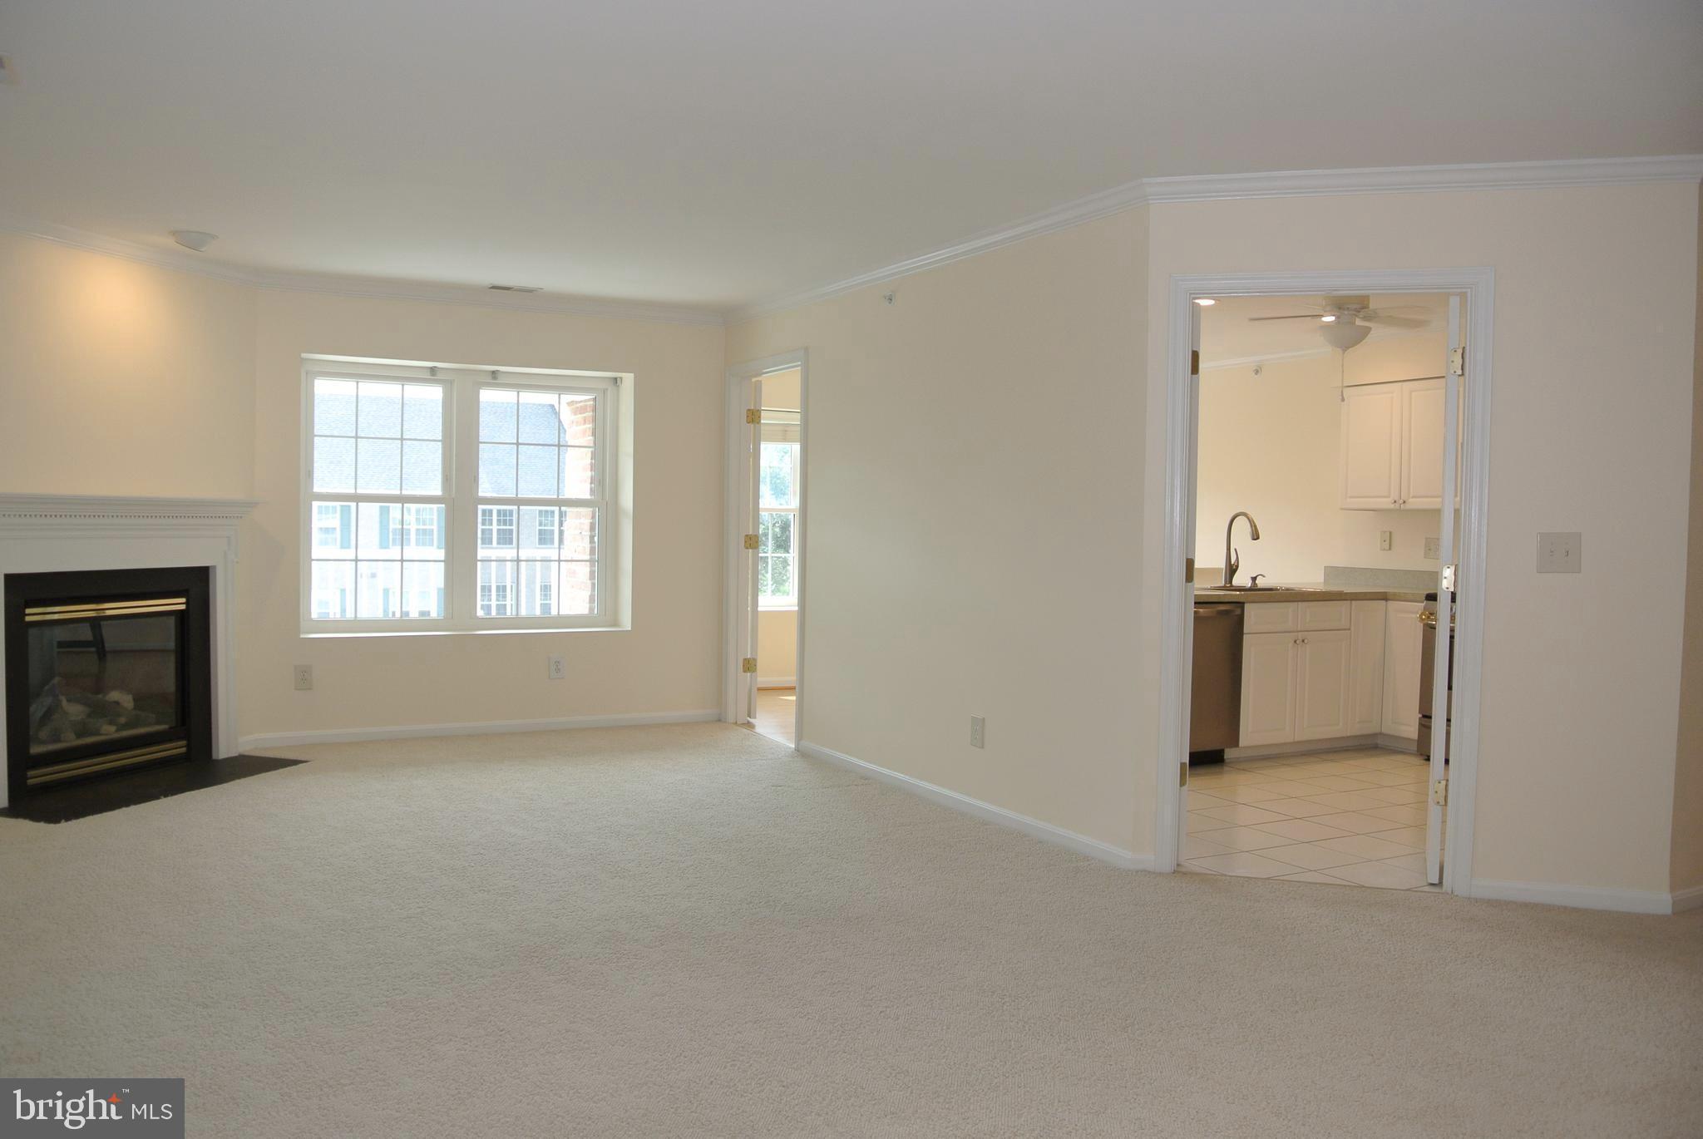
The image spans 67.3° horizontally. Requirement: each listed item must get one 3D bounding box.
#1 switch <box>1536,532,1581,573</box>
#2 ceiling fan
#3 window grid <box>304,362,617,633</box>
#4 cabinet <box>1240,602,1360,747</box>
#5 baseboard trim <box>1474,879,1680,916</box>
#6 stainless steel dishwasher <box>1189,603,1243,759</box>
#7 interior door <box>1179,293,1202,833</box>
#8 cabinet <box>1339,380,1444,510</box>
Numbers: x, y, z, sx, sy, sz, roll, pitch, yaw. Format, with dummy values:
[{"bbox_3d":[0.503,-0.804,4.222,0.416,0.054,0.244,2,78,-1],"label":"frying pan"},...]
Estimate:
[{"bbox_3d":[2.349,-0.053,4.239,0.132,0.132,0.014,2,2,14],"label":"switch"},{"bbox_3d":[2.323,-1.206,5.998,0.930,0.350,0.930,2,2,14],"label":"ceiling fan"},{"bbox_3d":[-2.180,-0.396,7.275,1.750,1.490,0.090,0,3,-25],"label":"window grid"},{"bbox_3d":[2.284,0.550,7.183,0.880,0.800,0.610,0,3,-30],"label":"cabinet"},{"bbox_3d":[2.403,1.092,4.268,0.608,0.068,0.015,2,2,14],"label":"baseboard trim"},{"bbox_3d":[1.647,0.585,6.806,0.600,0.850,0.620,0,3,-30],"label":"stainless steel dishwasher"},{"bbox_3d":[1.277,0.043,4.893,0.035,2.020,0.450,1,2,11],"label":"interior door"},{"bbox_3d":[3.353,-0.731,7.607,0.320,0.765,0.827,0,3,-29],"label":"cabinet"}]

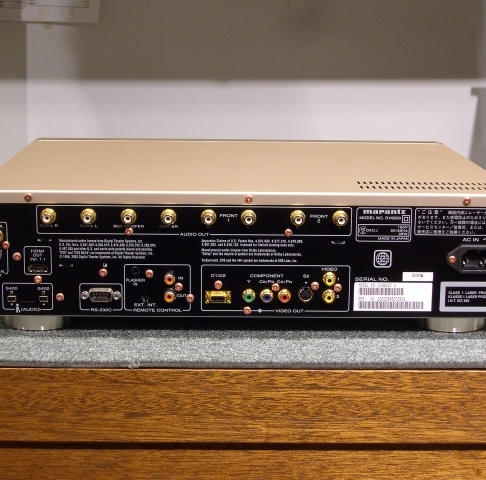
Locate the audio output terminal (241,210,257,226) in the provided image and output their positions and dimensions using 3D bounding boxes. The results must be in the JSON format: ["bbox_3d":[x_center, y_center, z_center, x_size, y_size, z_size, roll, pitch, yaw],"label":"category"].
[{"bbox_3d":[0.004,-0.017,0.982,0.012,0.012,0.011,0,11,-1],"label":"audio output terminal"}]

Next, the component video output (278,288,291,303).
[{"bbox_3d":[0.033,0.045,1.002,0.010,0.010,0.010,0,11,-1],"label":"component video output"}]

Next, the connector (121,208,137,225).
[{"bbox_3d":[-0.089,-0.018,0.980,0.013,0.013,0.011,0,11,-1],"label":"connector"}]

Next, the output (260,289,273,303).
[{"bbox_3d":[0.019,0.045,1.002,0.010,0.010,0.010,0,11,-1],"label":"output"}]

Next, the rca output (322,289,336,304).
[{"bbox_3d":[0.069,0.046,1.003,0.010,0.010,0.010,0,11,-1],"label":"rca output"}]

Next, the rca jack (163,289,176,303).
[{"bbox_3d":[-0.058,0.044,0.993,0.009,0.009,0.009,0,11,-1],"label":"rca jack"}]

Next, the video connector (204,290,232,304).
[{"bbox_3d":[-0.020,0.046,1.003,0.020,0.010,0.007,0,11,-1],"label":"video connector"}]

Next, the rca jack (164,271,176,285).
[{"bbox_3d":[-0.058,0.030,0.997,0.010,0.010,0.010,0,11,-1],"label":"rca jack"}]

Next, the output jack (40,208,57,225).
[{"bbox_3d":[-0.153,-0.018,0.986,0.012,0.012,0.011,0,11,-1],"label":"output jack"}]

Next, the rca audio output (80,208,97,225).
[{"bbox_3d":[-0.121,-0.018,0.979,0.013,0.013,0.011,0,11,-1],"label":"rca audio output"}]

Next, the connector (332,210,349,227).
[{"bbox_3d":[0.076,-0.017,0.983,0.012,0.012,0.011,0,11,-1],"label":"connector"}]

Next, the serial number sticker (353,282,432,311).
[{"bbox_3d":[0.119,0.045,1.001,0.063,0.024,0.001,0,11,-1],"label":"serial number sticker"}]

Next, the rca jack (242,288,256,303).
[{"bbox_3d":[0.005,0.044,0.994,0.010,0.010,0.009,0,11,-1],"label":"rca jack"}]

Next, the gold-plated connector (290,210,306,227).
[{"bbox_3d":[0.044,-0.017,0.991,0.012,0.012,0.011,0,11,-1],"label":"gold-plated connector"}]

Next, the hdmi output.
[{"bbox_3d":[-0.163,0.022,1.001,0.016,0.006,0.008,0,11,-1],"label":"hdmi output"}]

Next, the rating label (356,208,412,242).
[{"bbox_3d":[0.111,-0.012,0.990,0.044,0.027,0.001,0,11,-1],"label":"rating label"}]

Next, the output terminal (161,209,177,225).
[{"bbox_3d":[-0.059,-0.018,0.988,0.012,0.012,0.011,0,11,-1],"label":"output terminal"}]

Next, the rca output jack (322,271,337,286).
[{"bbox_3d":[0.069,0.031,1.001,0.010,0.010,0.010,0,11,-1],"label":"rca output jack"}]

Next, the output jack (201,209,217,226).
[{"bbox_3d":[-0.027,-0.017,0.981,0.012,0.012,0.011,0,11,-1],"label":"output jack"}]

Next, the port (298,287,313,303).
[{"bbox_3d":[0.050,0.044,0.997,0.012,0.012,0.005,0,11,-1],"label":"port"}]

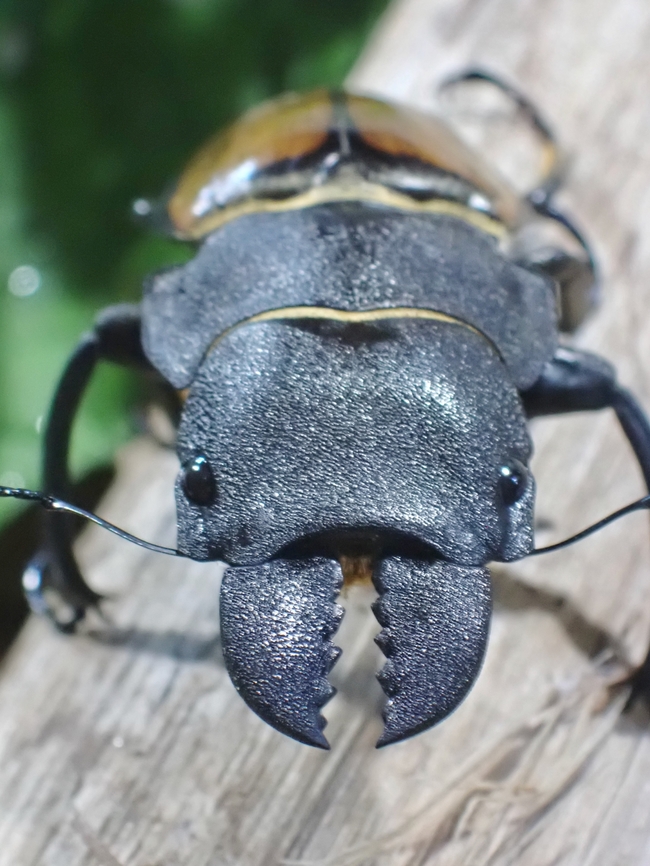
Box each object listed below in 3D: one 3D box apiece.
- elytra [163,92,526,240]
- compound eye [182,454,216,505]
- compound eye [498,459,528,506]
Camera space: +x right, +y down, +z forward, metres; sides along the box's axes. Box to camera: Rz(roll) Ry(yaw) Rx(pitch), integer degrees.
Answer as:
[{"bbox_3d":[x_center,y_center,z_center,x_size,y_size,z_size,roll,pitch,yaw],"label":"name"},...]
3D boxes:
[{"bbox_3d":[0.001,-0.015,0.136,0.019,0.008,0.025,0,27,0],"label":"elytra"},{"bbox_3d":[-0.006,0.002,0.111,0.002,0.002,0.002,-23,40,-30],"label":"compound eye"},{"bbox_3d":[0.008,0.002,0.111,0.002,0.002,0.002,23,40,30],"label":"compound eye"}]

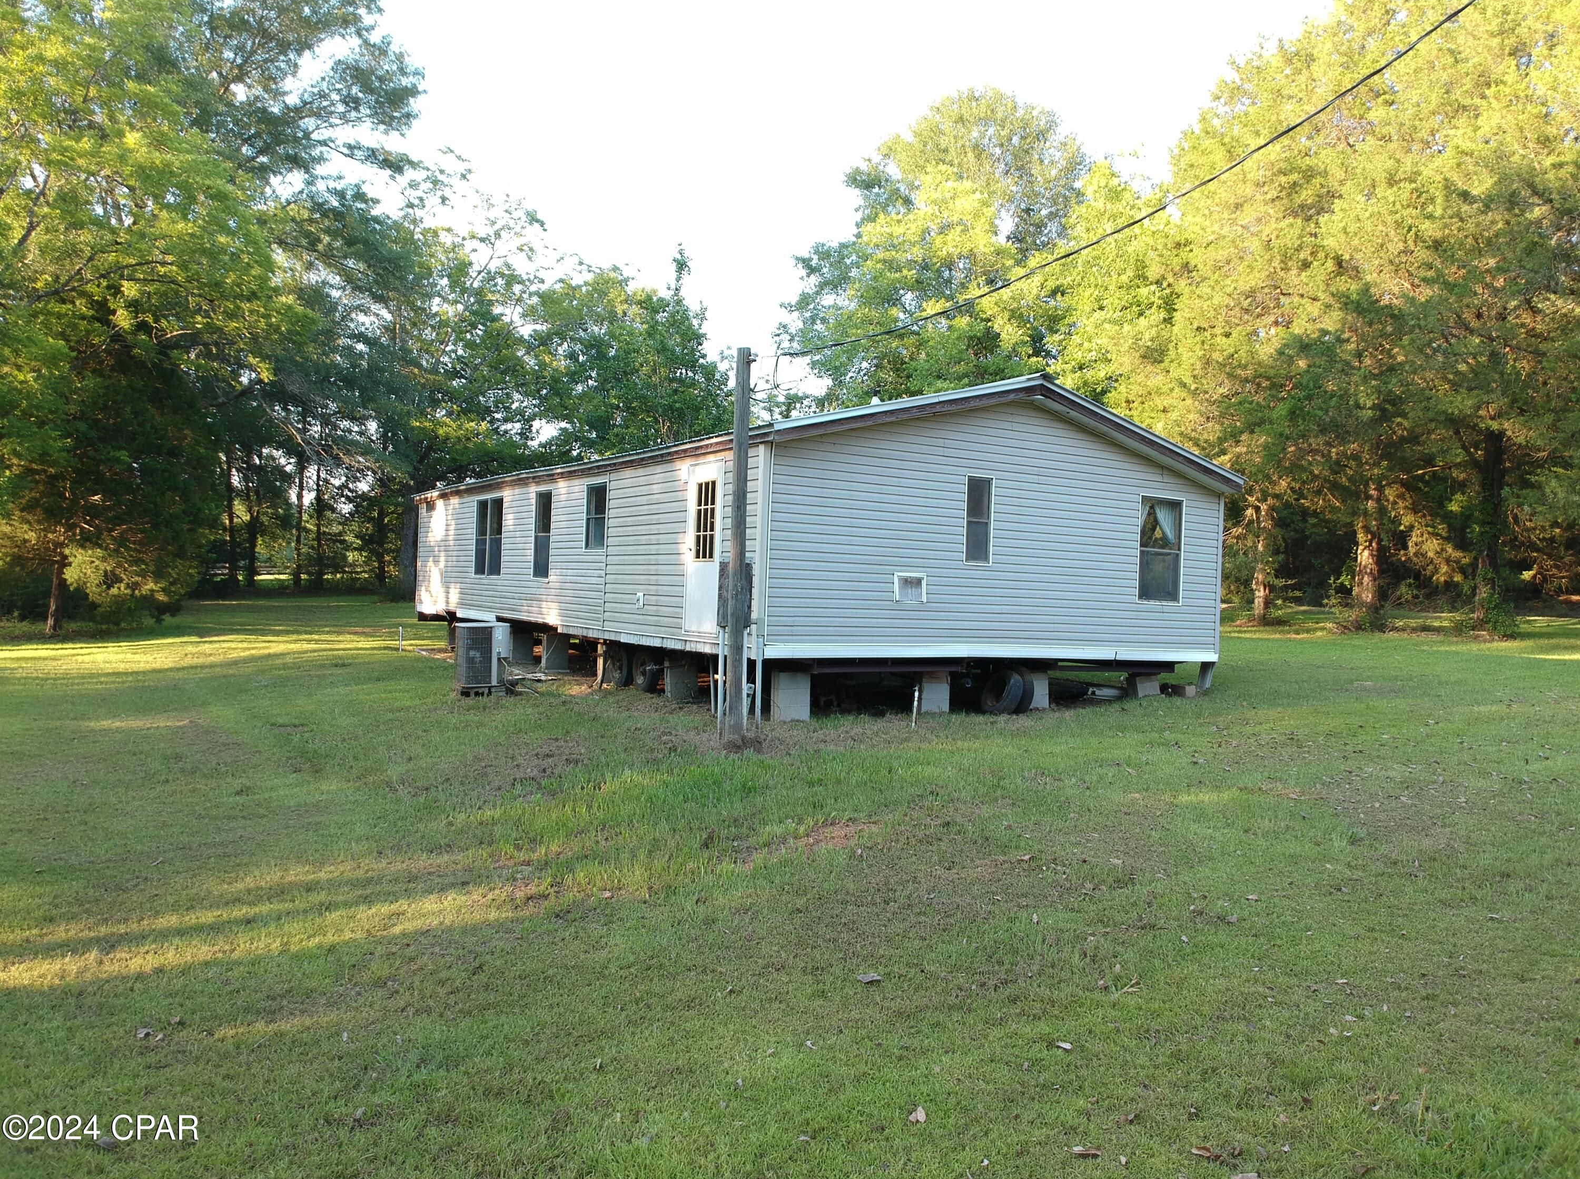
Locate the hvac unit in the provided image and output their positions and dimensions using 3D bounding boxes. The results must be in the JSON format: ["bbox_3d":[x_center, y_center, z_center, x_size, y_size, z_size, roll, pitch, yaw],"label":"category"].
[{"bbox_3d":[-3.761,0.826,13.950,0.610,0.838,0.610,2,0,-32],"label":"hvac unit"}]

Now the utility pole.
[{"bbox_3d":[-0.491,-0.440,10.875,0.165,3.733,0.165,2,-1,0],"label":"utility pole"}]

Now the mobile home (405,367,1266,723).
[{"bbox_3d":[-0.985,-0.696,20.305,7.600,4.160,15.300,2,0,-32],"label":"mobile home"}]

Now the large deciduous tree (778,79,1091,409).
[{"bbox_3d":[4.904,-8.026,40.000,10.800,19.140,10.500,2,0,0],"label":"large deciduous tree"}]

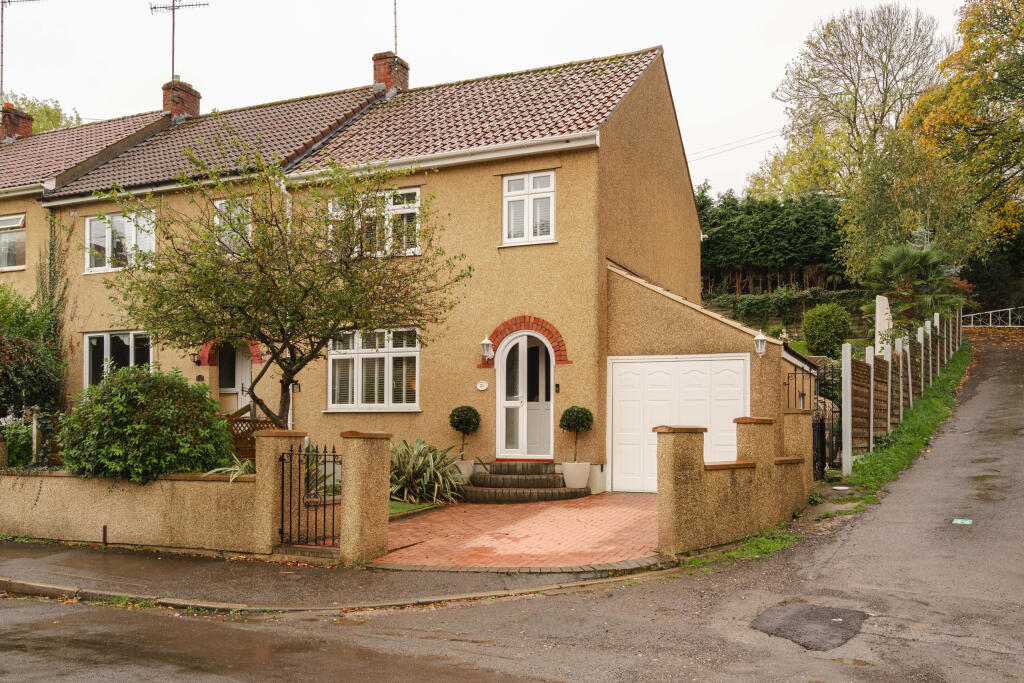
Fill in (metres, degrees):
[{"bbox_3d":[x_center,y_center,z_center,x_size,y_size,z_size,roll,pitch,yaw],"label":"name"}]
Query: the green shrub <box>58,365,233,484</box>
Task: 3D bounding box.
[{"bbox_3d":[-4.758,1.133,10.000,2.200,1.700,2.000,-1,-3,22],"label":"green shrub"}]

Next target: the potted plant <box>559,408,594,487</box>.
[{"bbox_3d":[1.012,1.663,12.050,0.530,1.260,0.530,0,-3,0],"label":"potted plant"}]

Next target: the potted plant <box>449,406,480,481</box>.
[{"bbox_3d":[-0.801,1.745,12.950,0.520,1.330,0.520,0,-3,0],"label":"potted plant"}]

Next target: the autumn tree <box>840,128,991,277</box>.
[{"bbox_3d":[14.782,-4.702,28.000,5.200,6.000,4.900,-1,-3,23],"label":"autumn tree"}]

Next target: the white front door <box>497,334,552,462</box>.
[{"bbox_3d":[0.221,0.921,12.750,1.020,2.120,0.110,-1,-3,23],"label":"white front door"}]

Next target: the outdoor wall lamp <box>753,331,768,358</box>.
[{"bbox_3d":[3.769,0.038,11.650,0.190,0.430,0.220,-1,-3,23],"label":"outdoor wall lamp"}]

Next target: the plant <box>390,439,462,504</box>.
[{"bbox_3d":[-1.394,2.048,12.100,1.250,1.020,1.200,0,-3,0],"label":"plant"}]

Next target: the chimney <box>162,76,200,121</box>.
[{"bbox_3d":[-9.165,-6.725,21.300,0.550,1.120,0.880,-1,-3,22],"label":"chimney"}]

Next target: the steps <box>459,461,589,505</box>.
[{"bbox_3d":[0.018,2.269,12.450,2.300,0.580,1.050,-1,-3,22],"label":"steps"}]

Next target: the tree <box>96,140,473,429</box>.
[{"bbox_3d":[-3.069,-0.369,10.500,4.800,4.800,4.400,-1,-3,22],"label":"tree"}]

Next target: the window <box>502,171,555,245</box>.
[{"bbox_3d":[0.283,-2.233,12.800,0.930,1.220,0.100,-1,-3,23],"label":"window"}]

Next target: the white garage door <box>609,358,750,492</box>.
[{"bbox_3d":[2.623,1.316,12.250,2.260,2.220,0.100,-1,-3,23],"label":"white garage door"}]

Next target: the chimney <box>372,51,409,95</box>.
[{"bbox_3d":[-2.721,-5.934,17.200,0.520,0.950,0.700,-1,-3,23],"label":"chimney"}]

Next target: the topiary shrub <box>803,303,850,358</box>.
[{"bbox_3d":[8.189,-0.260,20.000,1.250,1.450,1.250,-1,-3,22],"label":"topiary shrub"}]

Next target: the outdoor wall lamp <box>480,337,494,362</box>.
[{"bbox_3d":[-0.415,0.135,13.000,0.200,0.430,0.260,-1,-3,22],"label":"outdoor wall lamp"}]

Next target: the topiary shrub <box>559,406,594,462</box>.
[{"bbox_3d":[1.021,1.477,12.200,0.540,0.900,0.540,0,-3,0],"label":"topiary shrub"}]

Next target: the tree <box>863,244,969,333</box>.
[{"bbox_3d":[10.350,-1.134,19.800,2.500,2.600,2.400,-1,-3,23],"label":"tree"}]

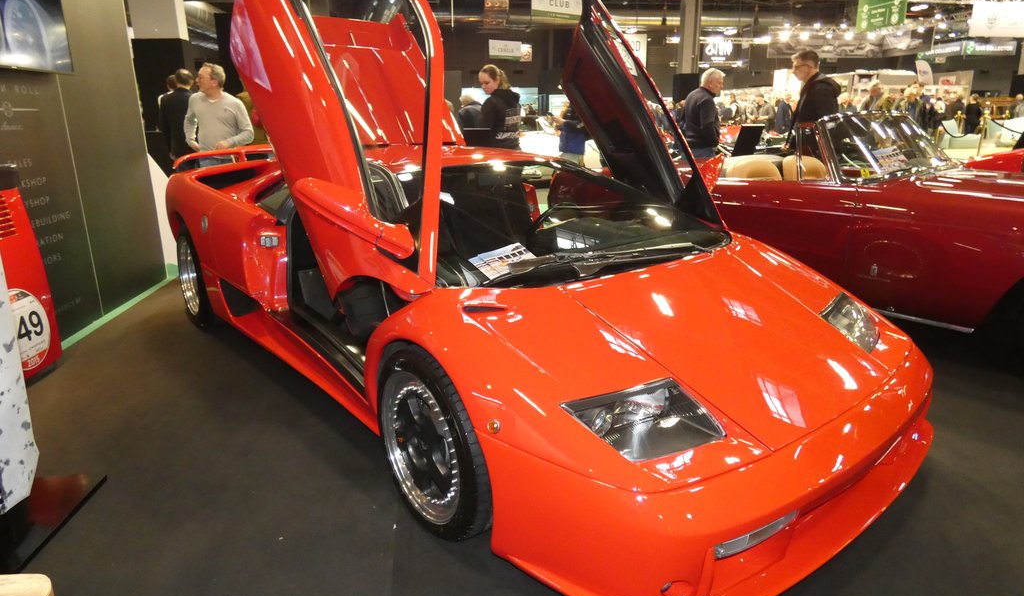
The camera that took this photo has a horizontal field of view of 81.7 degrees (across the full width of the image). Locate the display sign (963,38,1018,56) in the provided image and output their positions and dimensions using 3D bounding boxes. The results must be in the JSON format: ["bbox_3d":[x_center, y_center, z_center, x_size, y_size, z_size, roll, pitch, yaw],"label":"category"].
[{"bbox_3d":[14.994,-7.834,18.538,1.720,0.420,0.100,-2,17,-6],"label":"display sign"}]

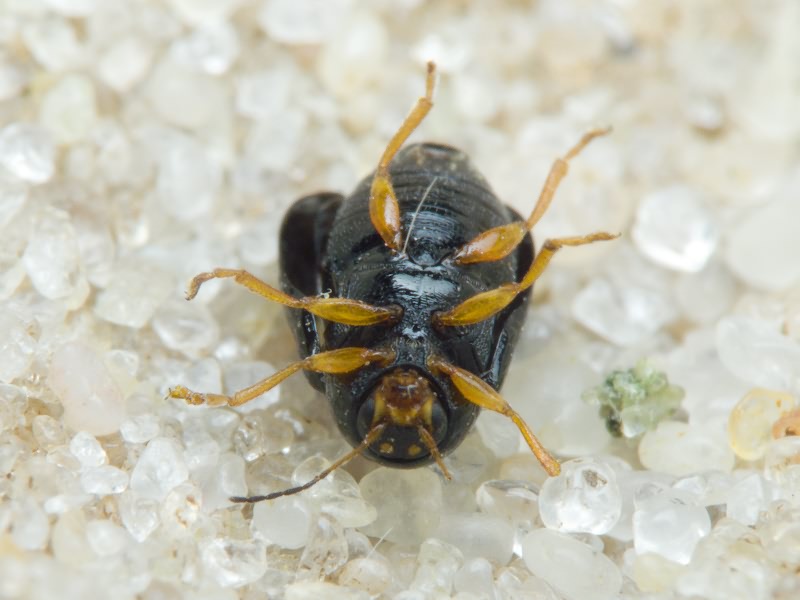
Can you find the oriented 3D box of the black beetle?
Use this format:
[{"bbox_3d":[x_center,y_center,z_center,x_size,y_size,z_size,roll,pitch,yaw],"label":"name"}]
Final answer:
[{"bbox_3d":[0.000,0.000,0.016,0.003,0.002,0.003,4,45,4],"label":"black beetle"}]

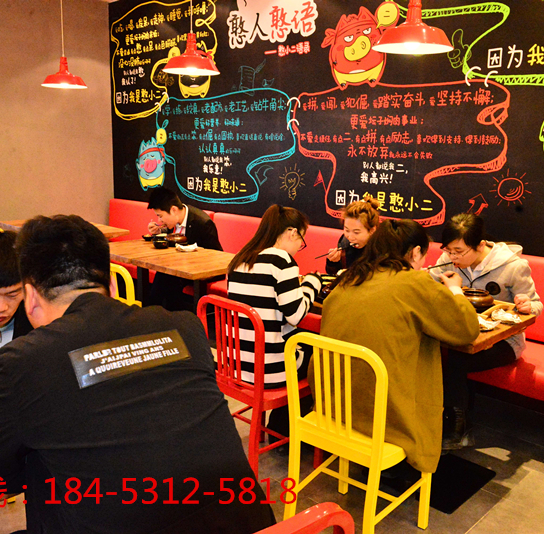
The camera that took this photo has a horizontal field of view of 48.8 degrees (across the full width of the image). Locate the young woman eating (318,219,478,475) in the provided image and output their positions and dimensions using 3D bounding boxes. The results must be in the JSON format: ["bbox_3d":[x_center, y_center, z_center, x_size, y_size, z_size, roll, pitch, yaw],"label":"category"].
[{"bbox_3d":[0.443,0.417,2.279,0.580,1.210,0.680,11,15,40],"label":"young woman eating"}]

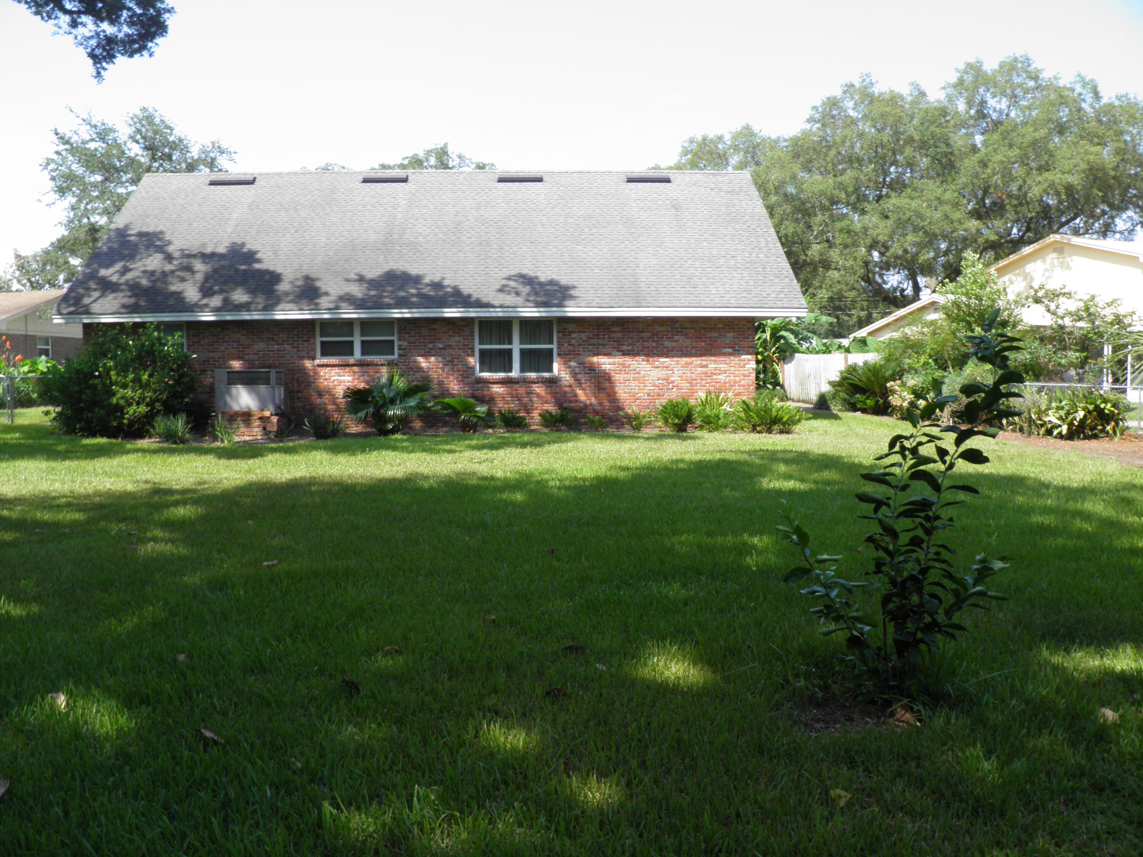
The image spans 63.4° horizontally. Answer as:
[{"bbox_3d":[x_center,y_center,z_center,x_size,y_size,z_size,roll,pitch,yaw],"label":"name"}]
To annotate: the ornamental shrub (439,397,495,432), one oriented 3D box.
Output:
[{"bbox_3d":[-2.130,-0.286,18.850,1.147,0.719,1.050,-1,4,0],"label":"ornamental shrub"}]

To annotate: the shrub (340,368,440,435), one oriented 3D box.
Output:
[{"bbox_3d":[-3.666,-0.540,18.650,1.945,1.324,1.650,-1,4,-3],"label":"shrub"}]

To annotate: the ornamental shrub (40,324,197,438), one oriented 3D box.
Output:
[{"bbox_3d":[-9.034,-0.952,18.449,2.962,2.242,2.300,-1,4,0],"label":"ornamental shrub"}]

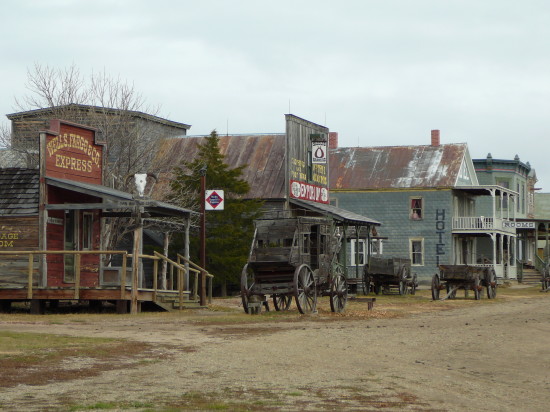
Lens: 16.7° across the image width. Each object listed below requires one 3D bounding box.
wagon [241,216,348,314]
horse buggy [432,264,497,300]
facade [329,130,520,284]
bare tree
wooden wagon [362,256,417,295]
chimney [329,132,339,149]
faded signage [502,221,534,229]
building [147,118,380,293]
[{"bbox_3d":[0.550,1.617,51.500,1.850,2.650,3.600,-1,-2,21],"label":"wagon"},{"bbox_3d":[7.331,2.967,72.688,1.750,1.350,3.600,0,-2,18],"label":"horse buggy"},{"bbox_3d":[8.840,0.220,125.400,13.200,9.900,9.200,0,-2,16],"label":"facade"},{"bbox_3d":[-6.120,-0.700,66.000,5.800,8.100,6.100,0,-2,0],"label":"bare tree"},{"bbox_3d":[4.920,2.996,80.100,1.750,1.600,3.400,0,-2,15],"label":"wooden wagon"},{"bbox_3d":[3.970,-4.415,126.900,0.540,1.150,0.540,0,-2,16],"label":"chimney"},{"bbox_3d":[15.800,1.217,121.300,2.050,0.460,0.080,0,-2,15],"label":"faded signage"},{"bbox_3d":[-0.427,0.100,80.660,8.900,7.400,8.700,0,-2,13],"label":"building"}]

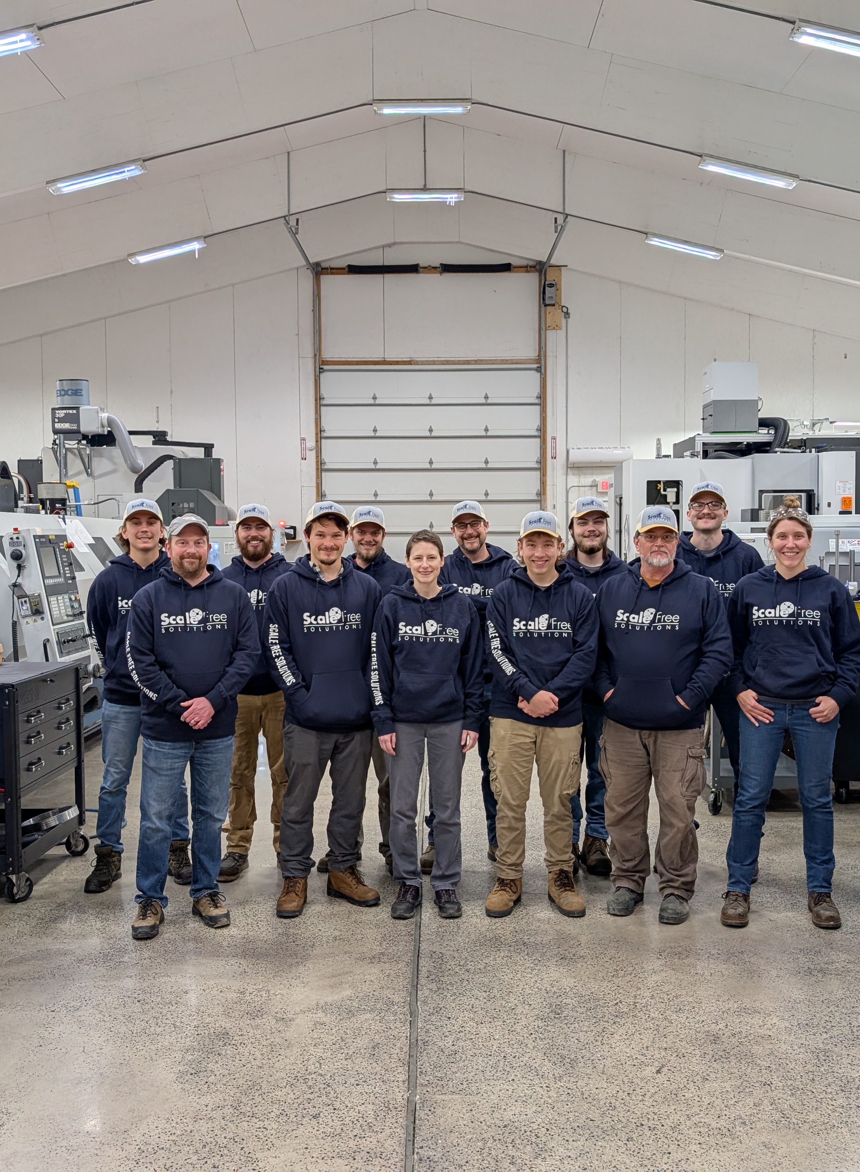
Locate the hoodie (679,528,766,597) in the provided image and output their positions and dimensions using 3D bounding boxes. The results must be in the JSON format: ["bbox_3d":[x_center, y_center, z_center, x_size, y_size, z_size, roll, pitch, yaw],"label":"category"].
[{"bbox_3d":[1.369,0.098,5.300,0.570,0.740,0.330,0,3,10],"label":"hoodie"}]

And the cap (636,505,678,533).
[{"bbox_3d":[0.985,-0.284,4.668,0.185,0.135,0.265,0,2,2],"label":"cap"}]

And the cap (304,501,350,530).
[{"bbox_3d":[-0.450,-0.311,4.730,0.190,0.130,0.260,-1,3,-13],"label":"cap"}]

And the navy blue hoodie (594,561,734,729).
[{"bbox_3d":[1.030,0.261,4.780,0.600,0.740,0.380,1,3,17],"label":"navy blue hoodie"}]

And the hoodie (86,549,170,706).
[{"bbox_3d":[-1.386,0.199,5.207,0.530,0.740,0.350,-1,3,-12],"label":"hoodie"}]

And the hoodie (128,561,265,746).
[{"bbox_3d":[-1.002,0.282,4.602,0.555,0.735,0.360,0,2,-10],"label":"hoodie"}]

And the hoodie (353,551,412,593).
[{"bbox_3d":[-0.316,0.184,5.456,0.560,0.730,0.330,0,2,-2],"label":"hoodie"}]

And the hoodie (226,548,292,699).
[{"bbox_3d":[-0.859,0.183,5.320,0.540,0.710,0.330,0,3,-6],"label":"hoodie"}]

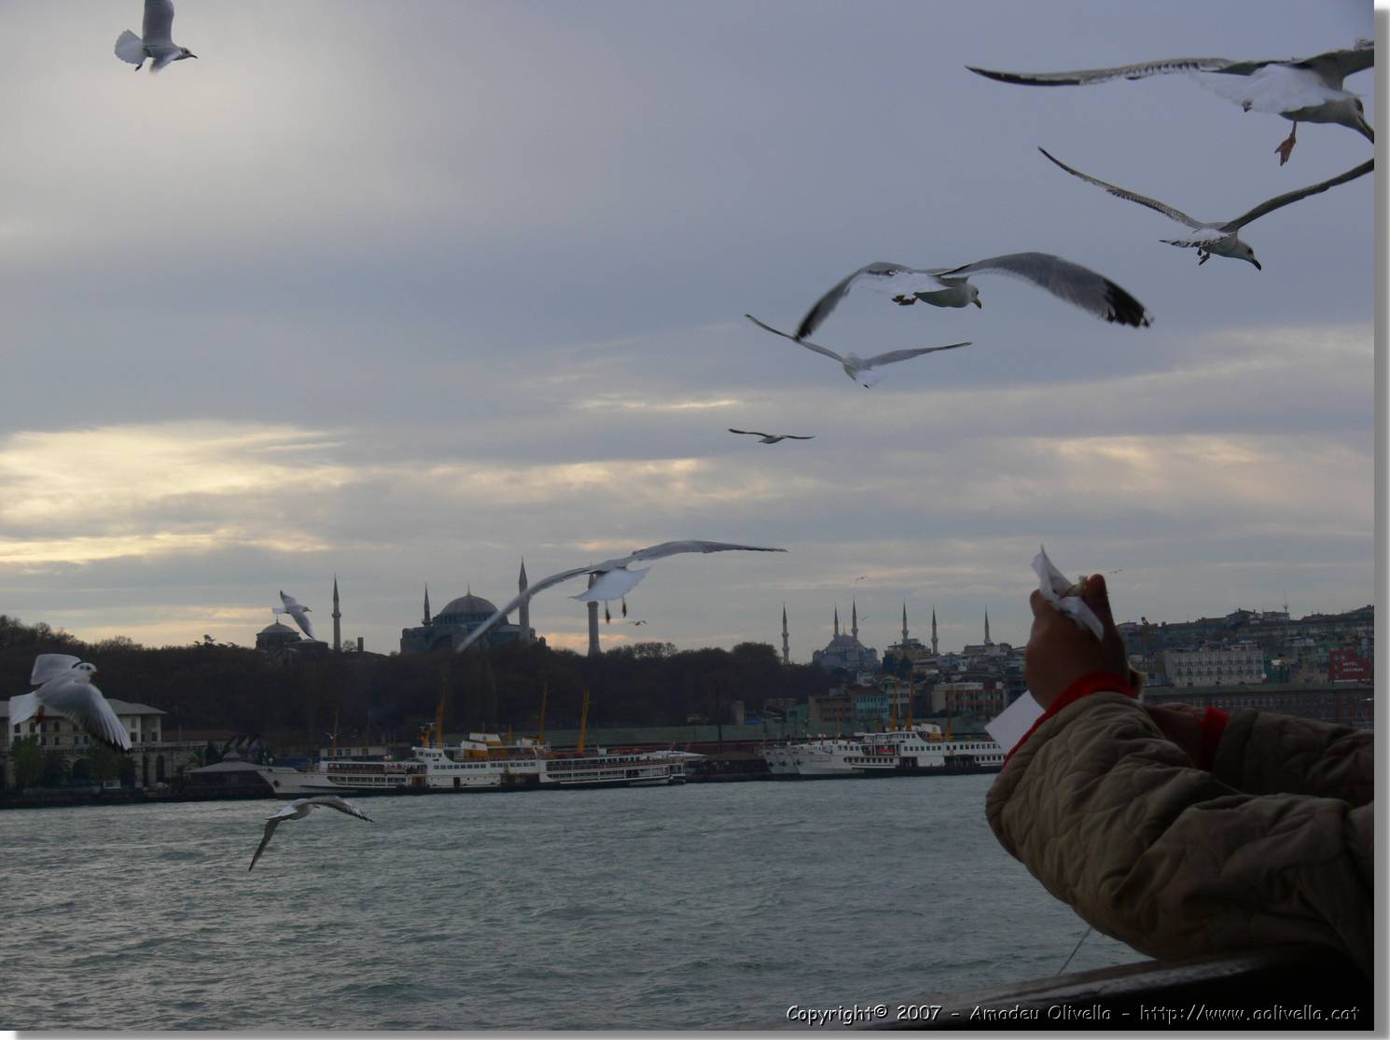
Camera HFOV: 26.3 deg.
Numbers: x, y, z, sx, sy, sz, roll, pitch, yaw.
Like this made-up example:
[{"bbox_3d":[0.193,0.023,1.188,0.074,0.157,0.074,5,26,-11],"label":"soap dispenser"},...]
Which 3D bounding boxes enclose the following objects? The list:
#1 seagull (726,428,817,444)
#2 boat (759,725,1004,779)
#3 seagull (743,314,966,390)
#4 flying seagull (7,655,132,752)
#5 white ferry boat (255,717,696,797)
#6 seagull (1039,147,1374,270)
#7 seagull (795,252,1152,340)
[{"bbox_3d":[0.936,-1.014,36.000,1.250,0.200,0.550,2,-5,-38],"label":"seagull"},{"bbox_3d":[39.456,39.273,500.000,58.000,10.000,12.000,-1,-4,-12],"label":"boat"},{"bbox_3d":[0.847,-0.884,15.500,1.250,0.360,0.550,5,2,-18],"label":"seagull"},{"bbox_3d":[-2.207,0.647,10.500,0.400,0.250,0.850,-23,31,-14],"label":"flying seagull"},{"bbox_3d":[-35.480,37.878,480.000,70.000,11.500,13.000,-1,-4,-12],"label":"white ferry boat"},{"bbox_3d":[1.543,-0.912,8.700,1.250,0.360,0.580,-5,-5,38],"label":"seagull"},{"bbox_3d":[0.805,-0.655,8.600,1.180,0.280,0.580,-5,-5,40],"label":"seagull"}]

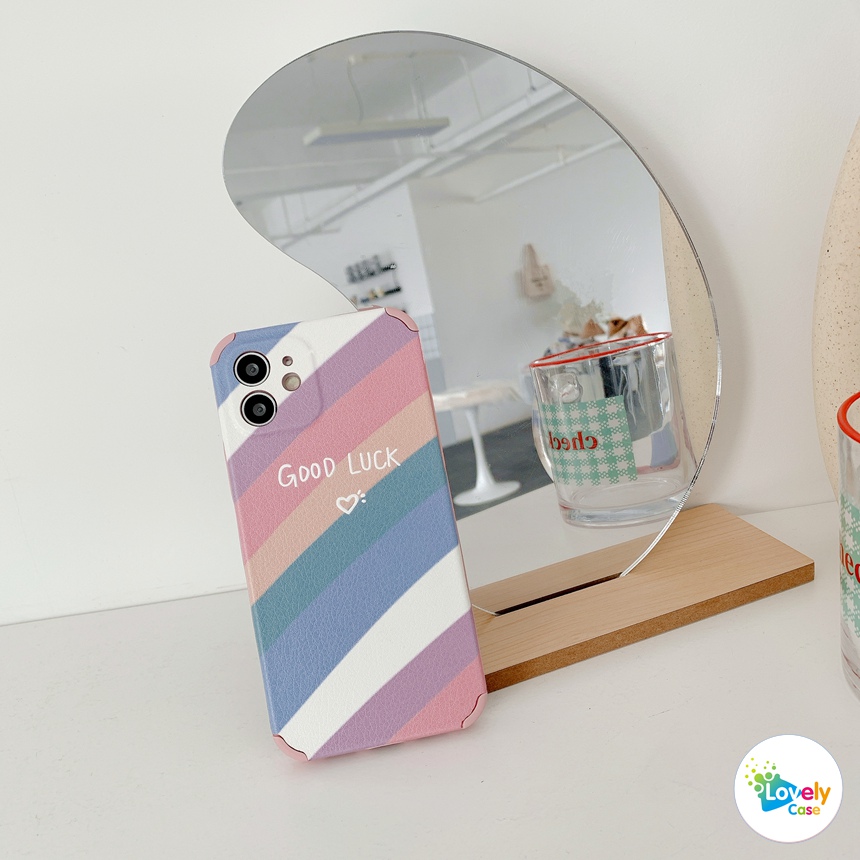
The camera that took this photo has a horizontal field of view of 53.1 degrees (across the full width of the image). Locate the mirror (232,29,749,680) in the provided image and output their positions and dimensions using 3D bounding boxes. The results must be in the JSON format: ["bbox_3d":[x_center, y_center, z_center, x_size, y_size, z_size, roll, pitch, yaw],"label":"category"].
[{"bbox_3d":[0.037,-0.031,0.321,0.198,0.231,0.069,-14,20,-15],"label":"mirror"}]

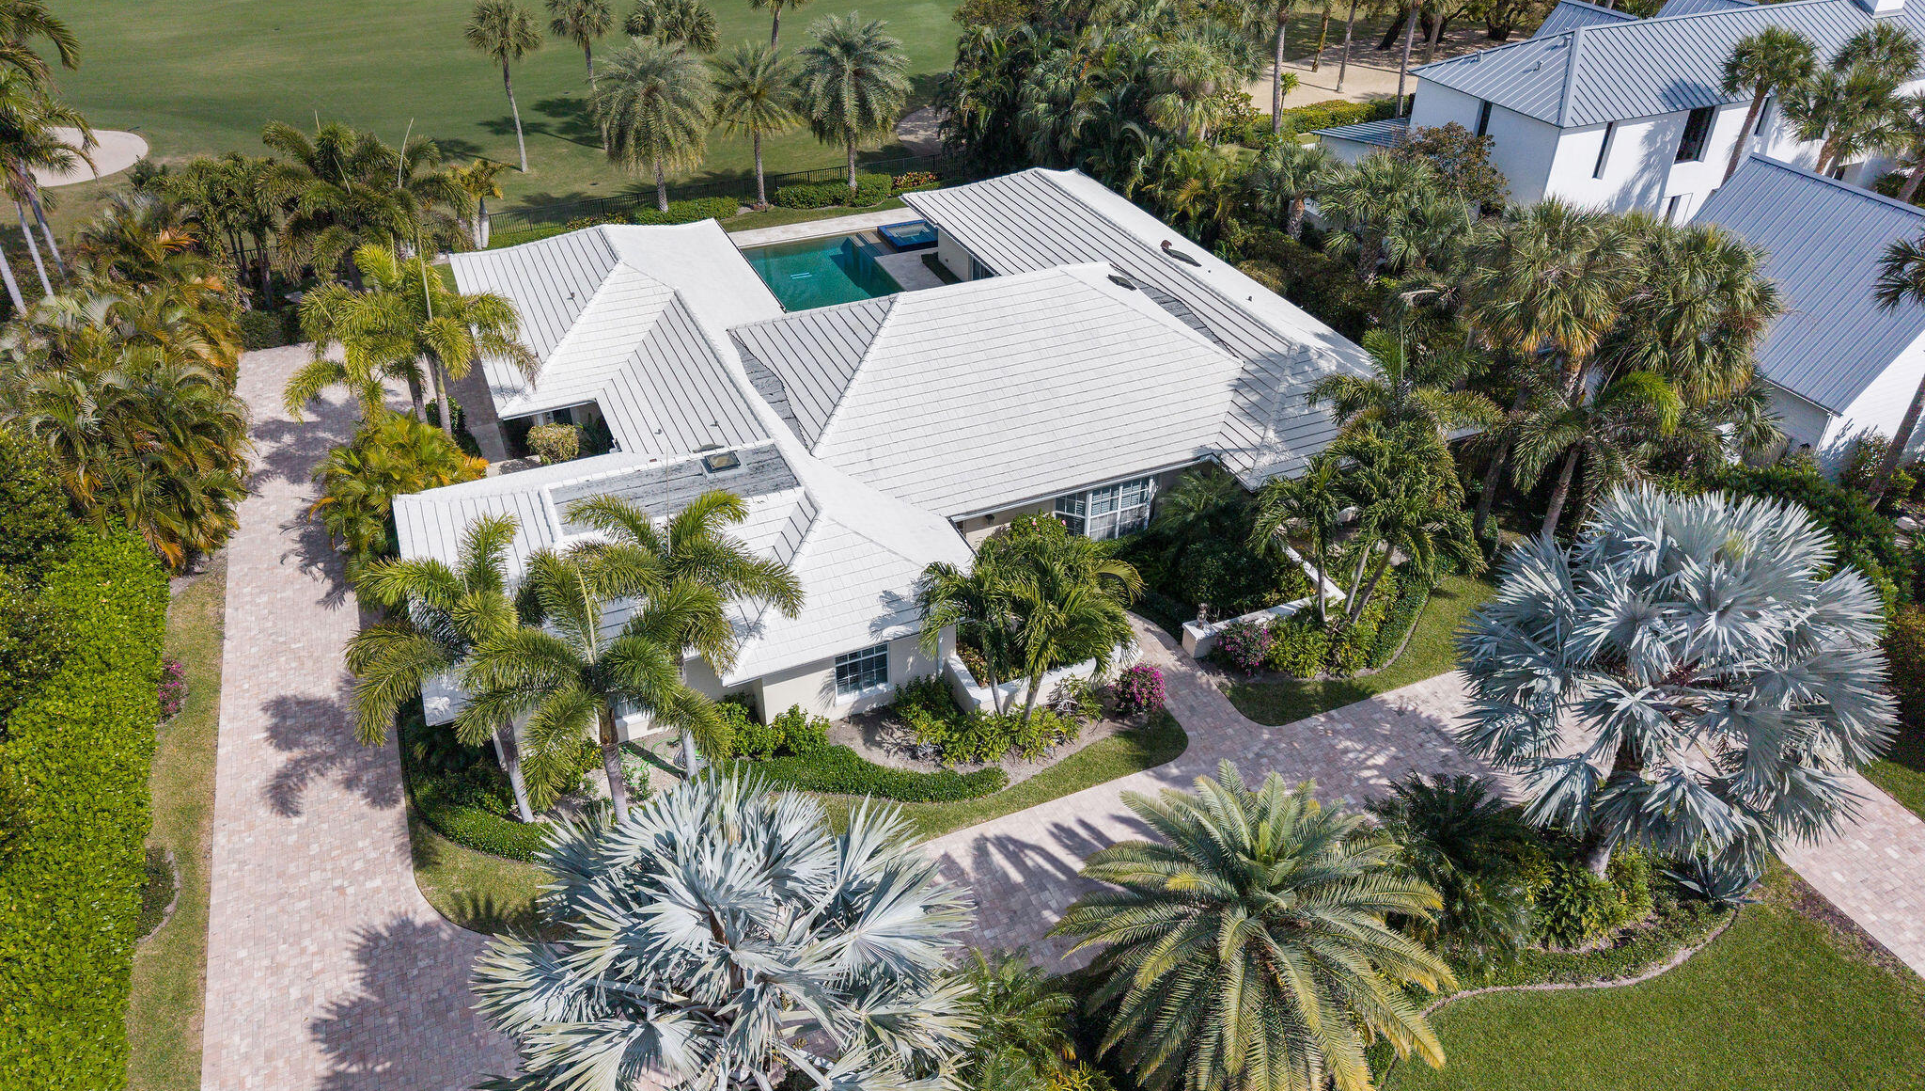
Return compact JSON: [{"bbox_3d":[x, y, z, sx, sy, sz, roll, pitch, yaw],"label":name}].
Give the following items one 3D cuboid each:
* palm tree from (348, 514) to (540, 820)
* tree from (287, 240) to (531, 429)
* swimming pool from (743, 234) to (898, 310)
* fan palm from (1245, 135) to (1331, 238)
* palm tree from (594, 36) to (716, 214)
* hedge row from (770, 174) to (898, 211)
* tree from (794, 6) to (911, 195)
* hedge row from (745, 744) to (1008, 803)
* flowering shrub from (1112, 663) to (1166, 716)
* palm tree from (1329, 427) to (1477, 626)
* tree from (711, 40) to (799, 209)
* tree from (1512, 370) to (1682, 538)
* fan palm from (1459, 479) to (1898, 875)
[{"bbox_3d":[-9.551,2.832,26.535,4.040,7.470,4.040,-14,36,-19],"label":"palm tree"},{"bbox_3d":[-16.246,-5.779,39.617,6.720,6.360,6.000,-13,35,-20],"label":"tree"},{"bbox_3d":[-5.766,-10.183,53.577,5.620,1.200,9.150,-14,36,-19],"label":"swimming pool"},{"bbox_3d":[13.401,-14.761,55.373,3.380,4.300,3.380,8,34,12],"label":"fan palm"},{"bbox_3d":[-13.393,-18.018,57.823,5.150,7.370,5.150,-14,36,-19],"label":"palm tree"},{"bbox_3d":[-5.623,-15.781,59.934,5.300,0.960,1.300,-13,35,-19],"label":"hedge row"},{"bbox_3d":[-5.057,-19.958,60.292,5.250,7.770,5.250,0,34,0],"label":"tree"},{"bbox_3d":[-1.960,4.909,28.629,5.800,0.500,1.350,0,33,0],"label":"hedge row"},{"bbox_3d":[4.044,3.304,30.543,1.200,1.120,1.150,0,33,0],"label":"flowering shrub"},{"bbox_3d":[10.384,-0.311,32.148,3.340,5.450,3.340,11,35,17],"label":"palm tree"},{"bbox_3d":[-9.056,-18.464,58.637,3.940,7.170,3.940,-14,36,-19],"label":"tree"},{"bbox_3d":[16.002,-1.876,34.998,4.140,5.650,4.140,-14,36,-19],"label":"tree"},{"bbox_3d":[13.058,3.094,25.140,7.070,8.380,7.070,-14,36,-19],"label":"fan palm"}]

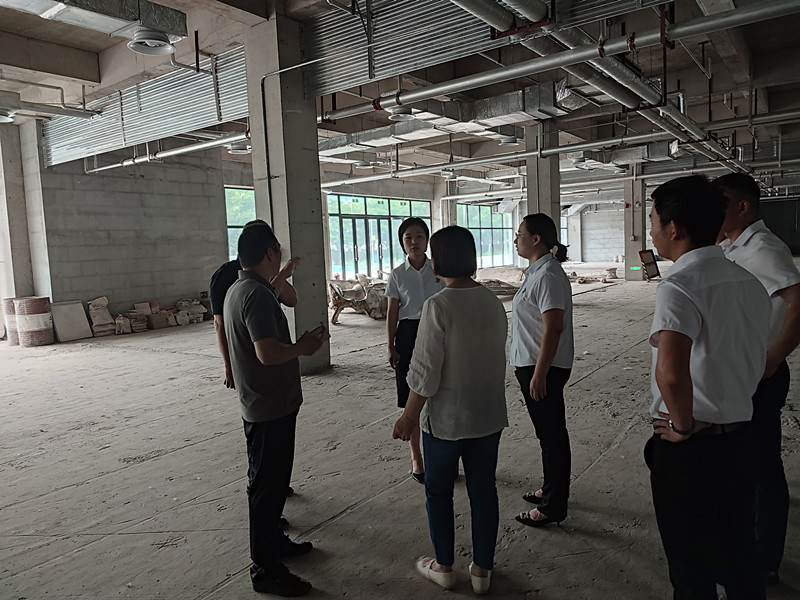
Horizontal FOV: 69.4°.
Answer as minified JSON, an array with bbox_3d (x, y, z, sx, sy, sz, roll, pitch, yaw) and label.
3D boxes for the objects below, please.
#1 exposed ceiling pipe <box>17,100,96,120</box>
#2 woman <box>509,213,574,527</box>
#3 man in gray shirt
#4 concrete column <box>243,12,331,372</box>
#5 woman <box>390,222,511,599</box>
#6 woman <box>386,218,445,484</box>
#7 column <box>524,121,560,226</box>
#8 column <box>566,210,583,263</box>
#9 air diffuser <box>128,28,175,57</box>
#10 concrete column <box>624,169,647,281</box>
[{"bbox_3d":[-5.161,-2.843,8.743,0.110,0.110,1.150,1,7,36],"label":"exposed ceiling pipe"},{"bbox_3d":[0.775,0.366,3.171,0.360,1.665,0.440,-2,5,9],"label":"woman"},{"bbox_3d":[-0.576,0.476,2.689,0.460,1.654,0.500,-4,5,-13],"label":"man in gray shirt"},{"bbox_3d":[-1.387,-1.231,7.311,0.644,4.278,0.574,1,7,36],"label":"concrete column"},{"bbox_3d":[0.201,0.481,2.570,0.520,1.593,0.350,-4,5,-12],"label":"woman"},{"bbox_3d":[0.145,0.328,3.749,0.430,1.690,0.320,-3,5,0],"label":"woman"},{"bbox_3d":[3.392,-2.034,13.743,0.644,4.278,0.574,1,7,36],"label":"column"},{"bbox_3d":[11.544,-4.447,37.627,0.856,4.000,0.654,1,7,36],"label":"column"},{"bbox_3d":[-2.453,-2.568,5.687,0.440,0.160,0.440,1,7,36],"label":"air diffuser"},{"bbox_3d":[8.228,-2.835,20.133,0.644,4.278,0.574,1,7,36],"label":"concrete column"}]

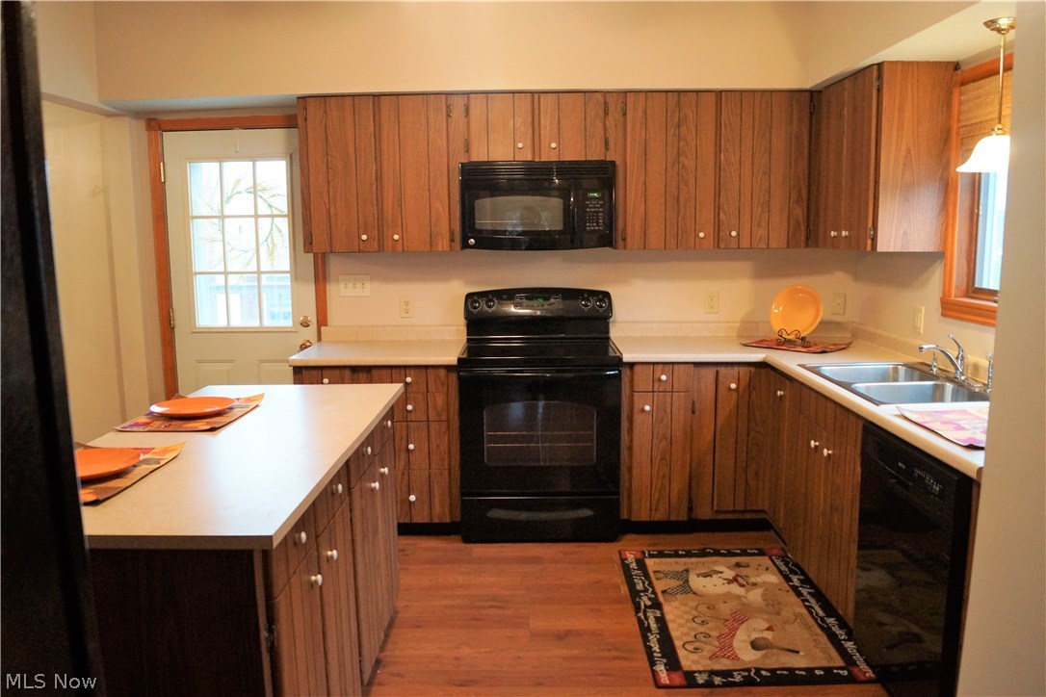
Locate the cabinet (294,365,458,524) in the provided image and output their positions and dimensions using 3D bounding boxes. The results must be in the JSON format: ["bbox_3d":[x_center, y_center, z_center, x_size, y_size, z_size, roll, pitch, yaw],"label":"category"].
[{"bbox_3d":[-0.685,0.445,4.058,0.775,0.828,0.599,0,9,0],"label":"cabinet"}]

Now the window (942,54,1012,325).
[{"bbox_3d":[1.782,-0.554,2.751,0.110,0.990,0.950,0,9,0],"label":"window"}]

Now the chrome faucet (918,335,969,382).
[{"bbox_3d":[1.623,0.036,3.018,0.205,0.178,0.070,-1,9,-5],"label":"chrome faucet"}]

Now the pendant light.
[{"bbox_3d":[1.570,-0.831,2.594,0.250,0.483,0.250,0,9,0],"label":"pendant light"}]

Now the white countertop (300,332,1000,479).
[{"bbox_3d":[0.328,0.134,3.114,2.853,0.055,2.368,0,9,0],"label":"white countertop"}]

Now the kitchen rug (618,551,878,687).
[{"bbox_3d":[0.828,1.030,3.157,0.754,0.012,1.128,0,9,0],"label":"kitchen rug"}]

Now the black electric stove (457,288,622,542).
[{"bbox_3d":[0.084,0.312,3.993,0.758,1.197,0.645,0,9,0],"label":"black electric stove"}]

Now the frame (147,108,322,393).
[{"bbox_3d":[-1.512,-0.181,4.313,0.907,2.105,0.110,0,9,0],"label":"frame"}]

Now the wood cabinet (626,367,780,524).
[{"bbox_3d":[0.860,0.433,4.045,0.775,0.828,0.599,0,9,0],"label":"wood cabinet"}]

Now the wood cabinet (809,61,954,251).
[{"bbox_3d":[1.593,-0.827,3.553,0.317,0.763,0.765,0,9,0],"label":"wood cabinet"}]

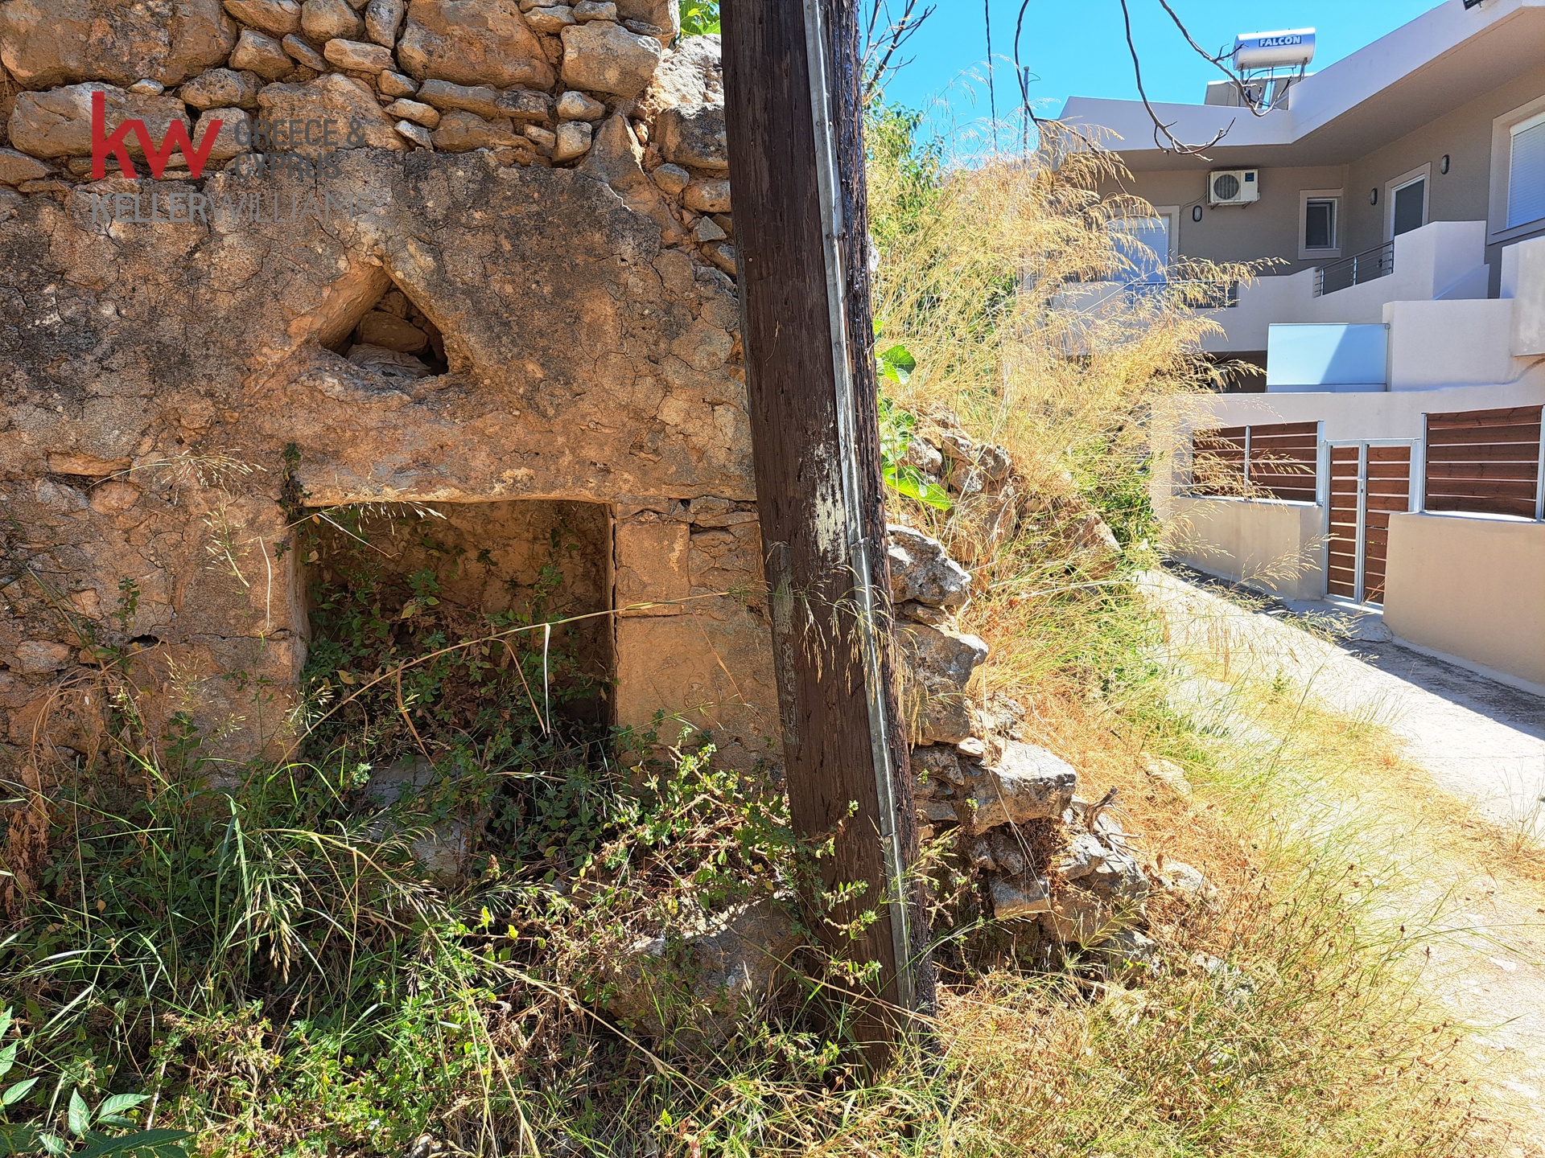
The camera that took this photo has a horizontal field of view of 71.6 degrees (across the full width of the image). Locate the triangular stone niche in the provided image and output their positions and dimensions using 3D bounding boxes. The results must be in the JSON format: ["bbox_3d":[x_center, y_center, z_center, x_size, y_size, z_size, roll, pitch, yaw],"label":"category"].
[{"bbox_3d":[-1.115,-0.720,3.120,0.370,0.300,0.240,1,1,0],"label":"triangular stone niche"}]

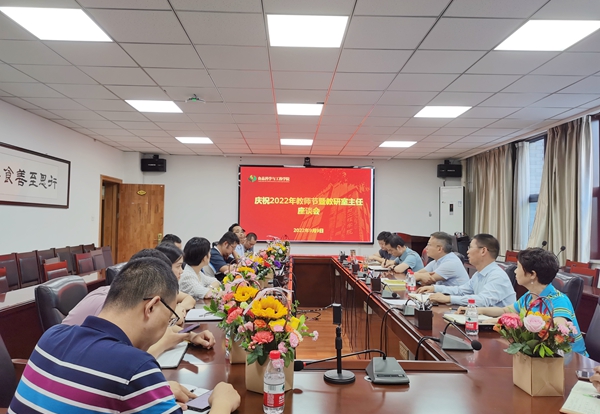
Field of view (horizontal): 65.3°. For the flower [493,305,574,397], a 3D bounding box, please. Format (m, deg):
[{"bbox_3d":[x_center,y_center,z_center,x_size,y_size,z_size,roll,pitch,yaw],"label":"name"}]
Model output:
[{"bbox_3d":[0.786,0.467,1.562,0.250,0.287,0.210,1,-2,-1],"label":"flower"}]

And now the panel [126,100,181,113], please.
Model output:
[{"bbox_3d":[-1.797,-1.250,5.834,0.600,0.040,0.600,1,-2,-1],"label":"panel"}]

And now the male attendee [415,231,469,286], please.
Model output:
[{"bbox_3d":[1.314,0.865,4.453,0.640,1.242,0.540,1,-2,6],"label":"male attendee"}]

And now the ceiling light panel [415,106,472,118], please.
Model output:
[{"bbox_3d":[1.802,-1.201,5.910,0.600,0.040,0.600,1,-2,-1],"label":"ceiling light panel"}]

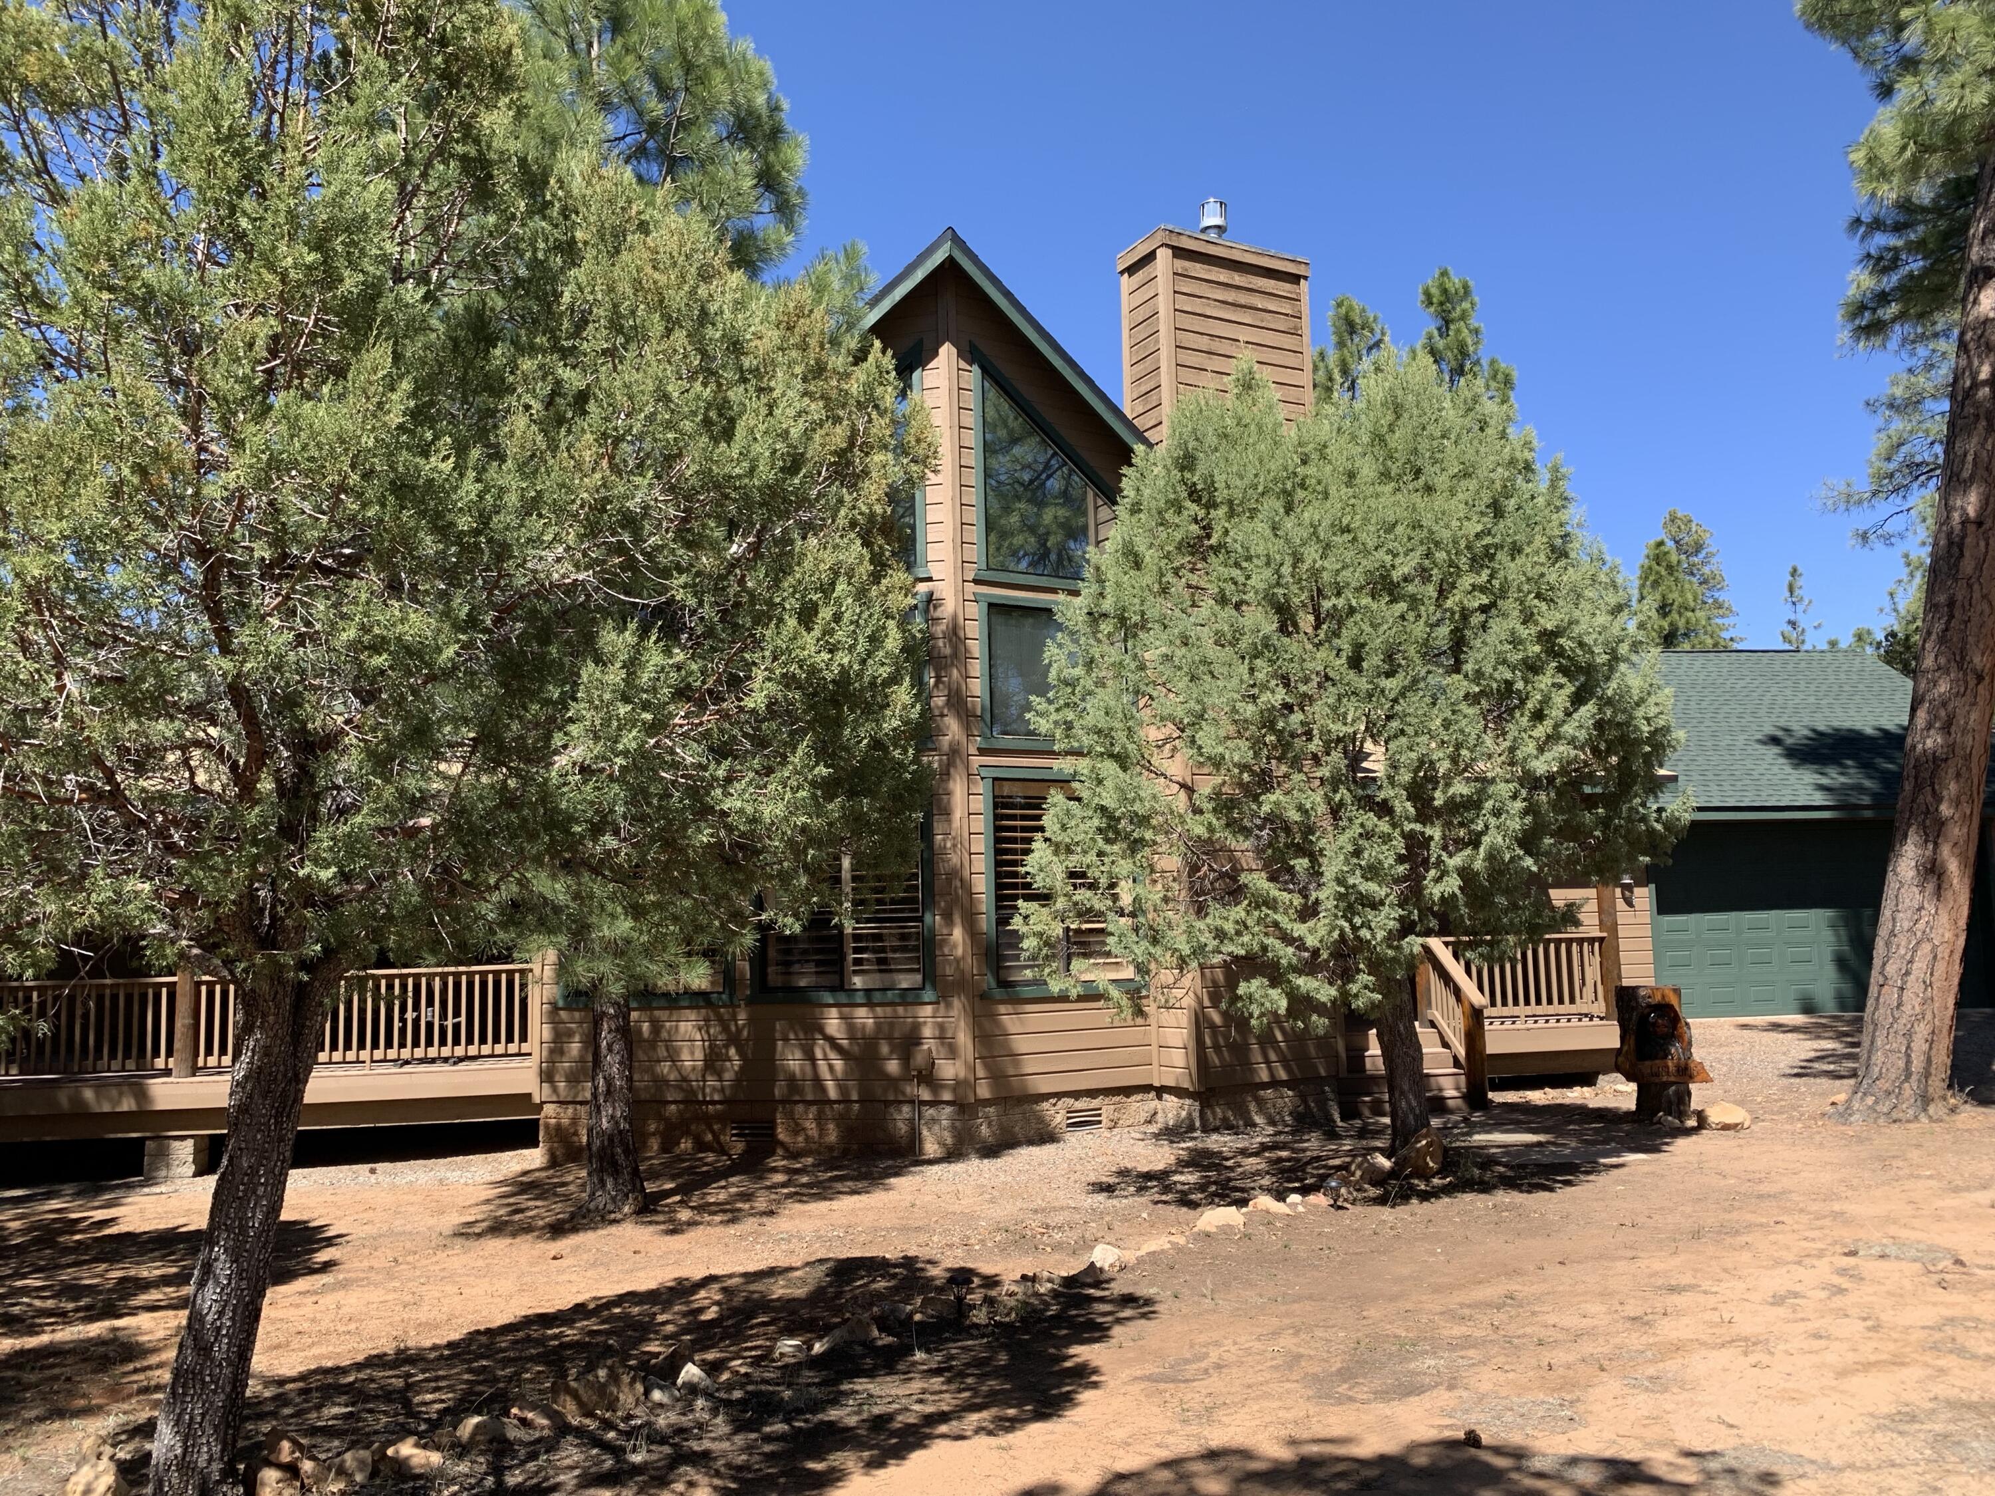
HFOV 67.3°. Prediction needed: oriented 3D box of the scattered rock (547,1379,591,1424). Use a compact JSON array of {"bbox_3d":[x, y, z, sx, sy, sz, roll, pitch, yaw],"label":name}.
[{"bbox_3d":[-1.593,2.417,5.572,0.160,0.125,0.120,0,-7,-16],"label":"scattered rock"}]

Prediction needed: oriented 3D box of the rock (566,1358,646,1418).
[{"bbox_3d":[-1.468,2.400,5.625,0.280,0.165,0.170,0,-7,-15],"label":"rock"}]

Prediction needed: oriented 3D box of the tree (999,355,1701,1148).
[{"bbox_3d":[2.890,0.000,12.308,5.273,6.638,4.500,-3,-7,15],"label":"tree"}]

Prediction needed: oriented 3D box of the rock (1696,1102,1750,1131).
[{"bbox_3d":[5.863,2.962,12.087,0.383,0.210,0.306,-4,-7,25],"label":"rock"}]

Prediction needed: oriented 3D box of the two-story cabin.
[{"bbox_3d":[0.411,-0.014,17.395,9.900,8.000,9.000,0,-6,-9],"label":"two-story cabin"}]

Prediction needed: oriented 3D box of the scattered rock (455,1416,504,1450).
[{"bbox_3d":[-1.855,2.453,5.365,0.169,0.104,0.135,1,-7,-19],"label":"scattered rock"}]

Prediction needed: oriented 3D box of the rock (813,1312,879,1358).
[{"bbox_3d":[-0.660,2.519,6.446,0.280,0.147,0.196,-1,-6,-6],"label":"rock"}]

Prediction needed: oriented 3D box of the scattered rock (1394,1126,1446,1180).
[{"bbox_3d":[2.929,2.804,10.393,0.340,0.349,0.245,-3,-7,15],"label":"scattered rock"}]

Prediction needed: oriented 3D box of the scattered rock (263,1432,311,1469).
[{"bbox_3d":[-2.464,2.449,5.197,0.151,0.119,0.121,2,-7,-25],"label":"scattered rock"}]

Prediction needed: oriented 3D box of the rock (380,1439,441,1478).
[{"bbox_3d":[-1.963,2.359,5.008,0.190,0.095,0.125,1,-7,-21],"label":"rock"}]

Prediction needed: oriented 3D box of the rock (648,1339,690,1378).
[{"bbox_3d":[-1.336,2.482,6.087,0.165,0.130,0.120,0,-6,-12],"label":"rock"}]

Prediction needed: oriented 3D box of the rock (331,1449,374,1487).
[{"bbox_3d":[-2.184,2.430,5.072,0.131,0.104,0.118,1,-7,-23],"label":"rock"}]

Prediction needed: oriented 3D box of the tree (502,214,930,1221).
[{"bbox_3d":[-1.974,-0.368,10.512,2.876,7.076,3.000,0,-7,-14],"label":"tree"}]

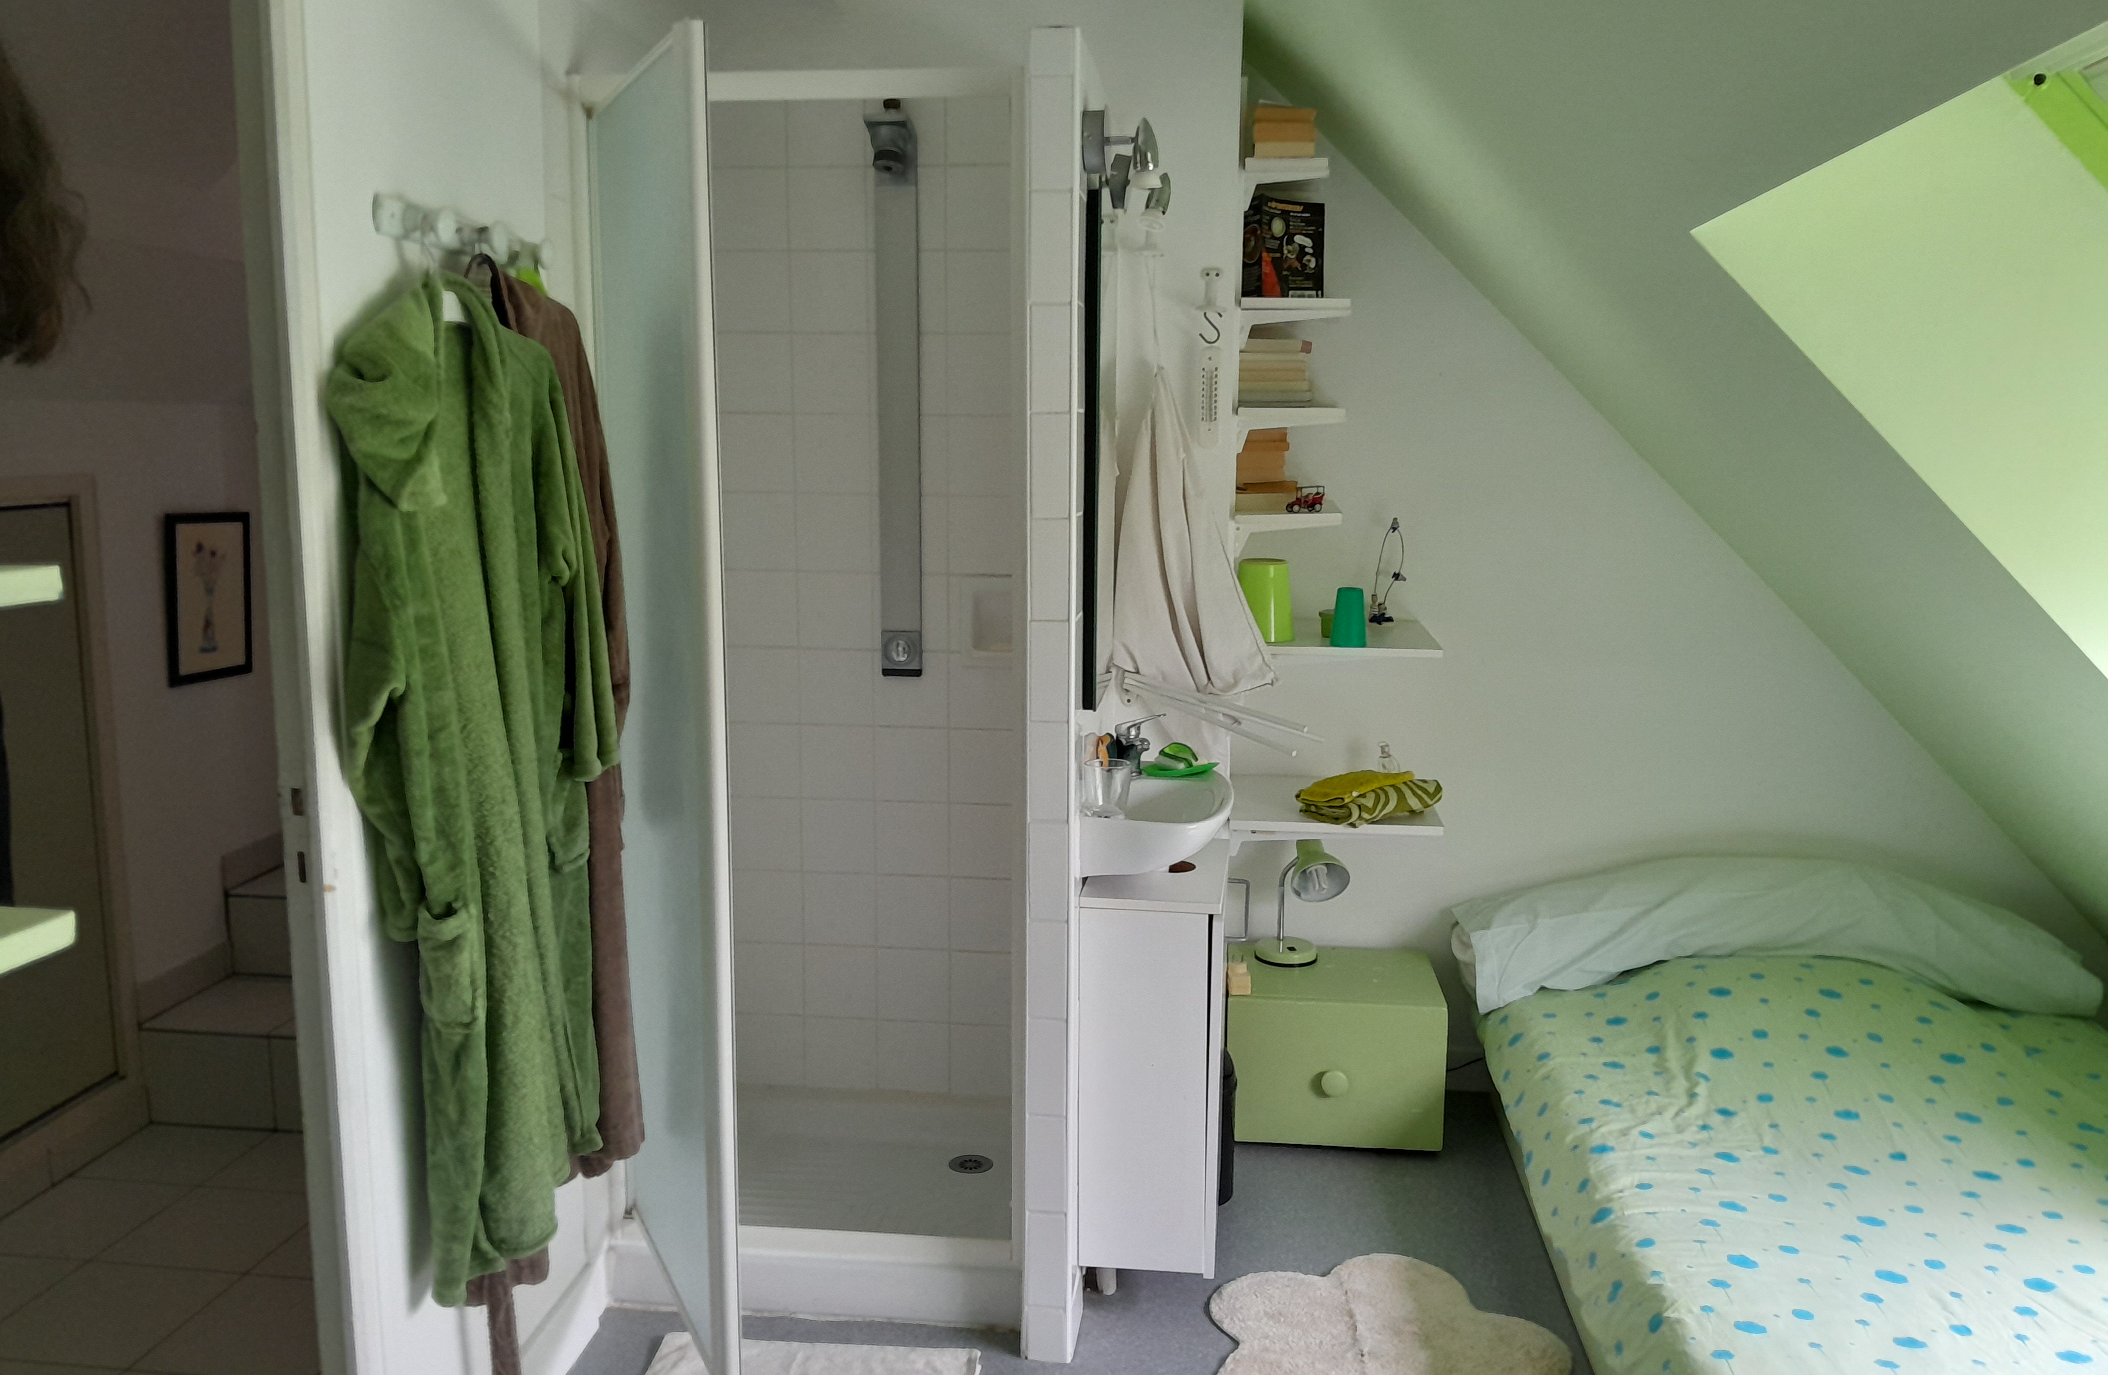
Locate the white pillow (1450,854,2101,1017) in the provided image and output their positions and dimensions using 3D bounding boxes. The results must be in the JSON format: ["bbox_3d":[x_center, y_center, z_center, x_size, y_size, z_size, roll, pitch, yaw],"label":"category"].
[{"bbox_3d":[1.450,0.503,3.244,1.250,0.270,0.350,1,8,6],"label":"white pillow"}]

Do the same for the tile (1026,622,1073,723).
[{"bbox_3d":[-0.006,-0.022,2.326,0.062,0.150,0.012,1,9,8],"label":"tile"}]

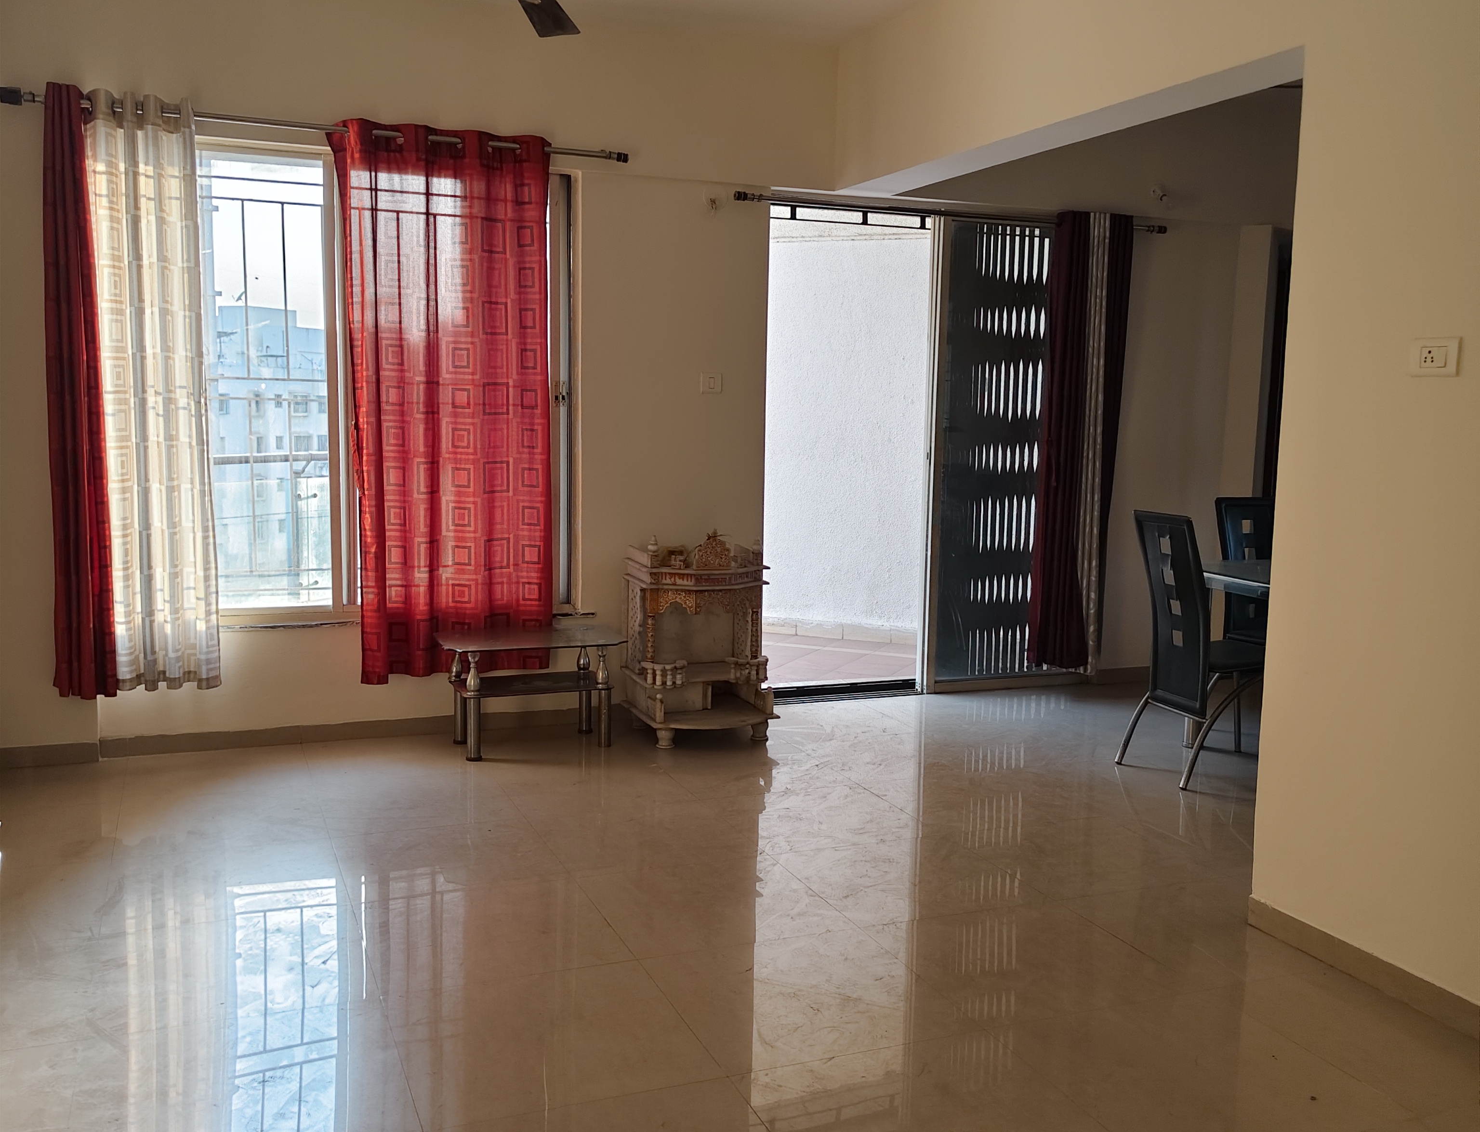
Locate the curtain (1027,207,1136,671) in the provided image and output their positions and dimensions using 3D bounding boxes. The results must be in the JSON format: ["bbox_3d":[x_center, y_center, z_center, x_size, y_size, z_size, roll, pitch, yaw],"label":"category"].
[{"bbox_3d":[1.623,-0.571,6.272,0.480,2.170,0.140,-2,8,-22],"label":"curtain"}]

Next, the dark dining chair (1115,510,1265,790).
[{"bbox_3d":[1.777,0.289,4.919,0.570,0.975,0.380,-2,8,-22],"label":"dark dining chair"}]

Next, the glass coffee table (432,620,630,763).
[{"bbox_3d":[-0.812,0.495,5.165,0.695,0.420,0.380,-2,8,-22],"label":"glass coffee table"}]

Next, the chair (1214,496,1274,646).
[{"bbox_3d":[2.272,0.224,5.487,0.380,0.975,0.550,-2,8,-22],"label":"chair"}]

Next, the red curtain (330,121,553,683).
[{"bbox_3d":[-1.134,-0.604,5.122,0.820,2.120,0.110,-2,8,-22],"label":"red curtain"}]

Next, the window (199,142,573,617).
[{"bbox_3d":[-1.430,-0.685,5.124,1.650,1.770,0.110,-2,8,-22],"label":"window"}]

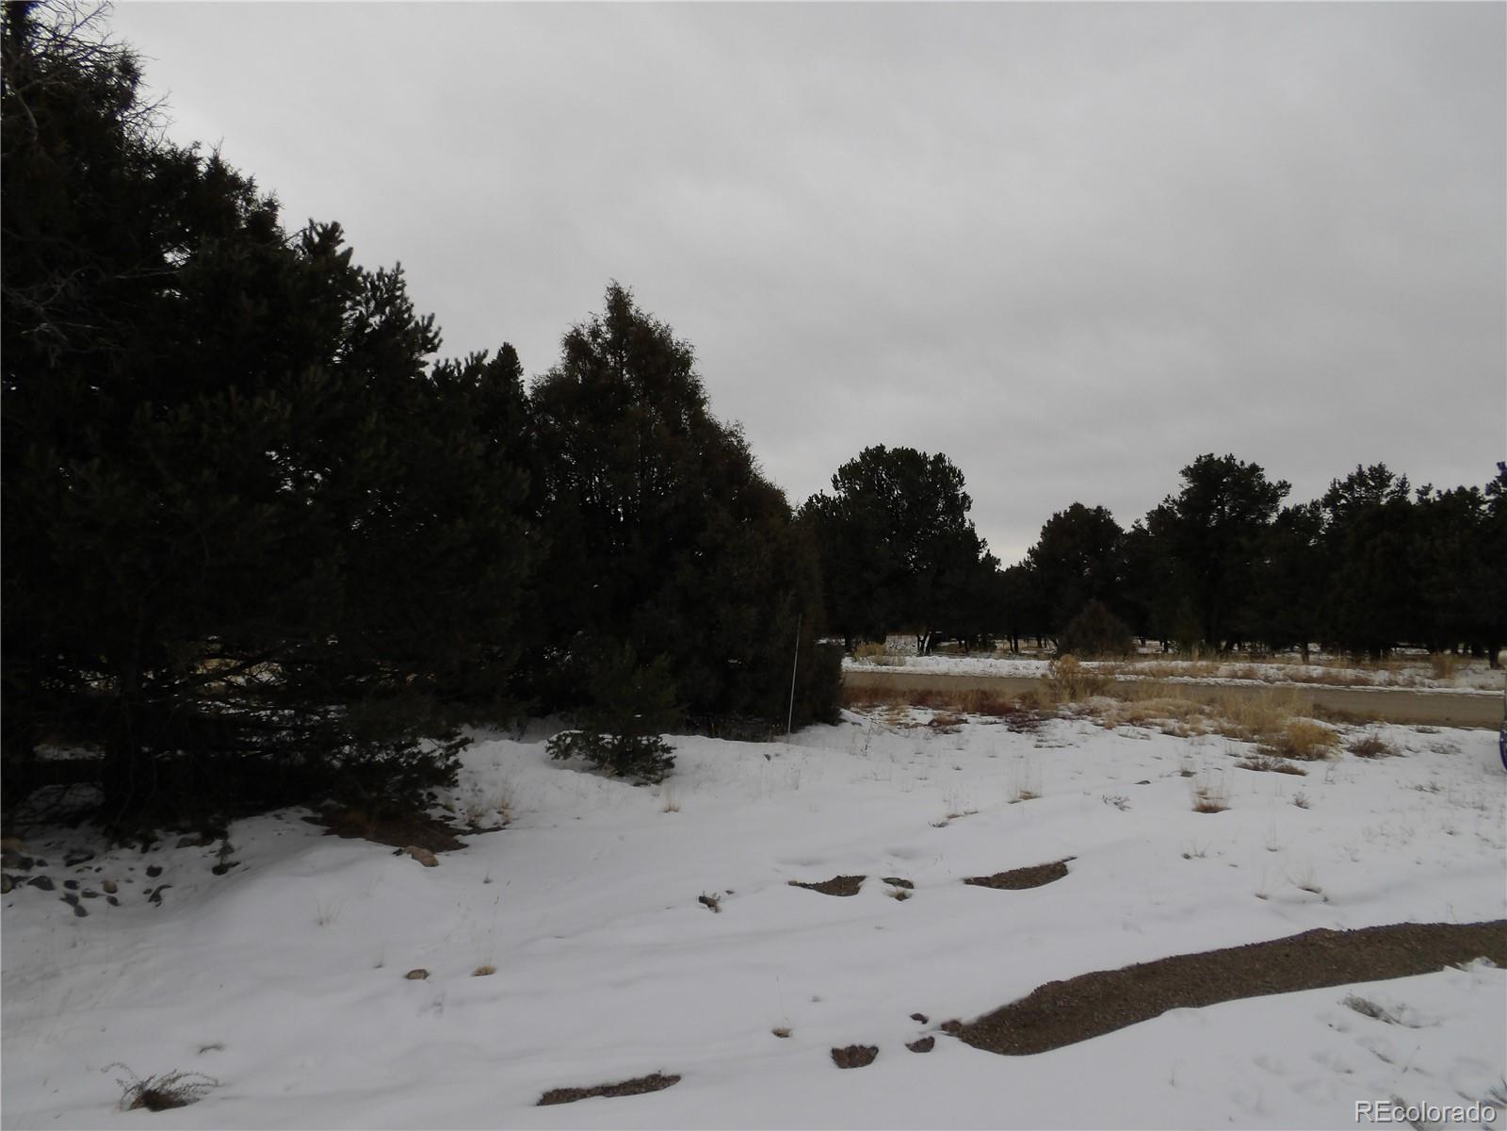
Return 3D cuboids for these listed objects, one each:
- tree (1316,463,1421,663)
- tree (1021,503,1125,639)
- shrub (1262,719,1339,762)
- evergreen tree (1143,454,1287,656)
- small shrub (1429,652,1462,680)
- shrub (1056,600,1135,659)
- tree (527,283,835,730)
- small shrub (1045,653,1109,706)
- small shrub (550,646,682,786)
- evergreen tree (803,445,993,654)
[{"bbox_3d":[17.185,-0.138,28.020,2.864,5.353,2.721,0,-2,0],"label":"tree"},{"bbox_3d":[11.173,0.306,35.009,3.621,4.933,3.440,0,-2,0],"label":"tree"},{"bbox_3d":[5.577,1.773,10.146,0.780,0.419,0.741,0,-2,0],"label":"shrub"},{"bbox_3d":[14.343,-0.421,31.032,4.447,6.120,4.224,0,-2,0],"label":"evergreen tree"},{"bbox_3d":[13.746,1.991,19.844,0.655,0.545,0.622,0,-2,0],"label":"small shrub"},{"bbox_3d":[9.393,1.737,27.457,2.199,1.568,2.089,0,-2,0],"label":"shrub"},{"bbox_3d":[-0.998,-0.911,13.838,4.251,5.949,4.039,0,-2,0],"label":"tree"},{"bbox_3d":[4.952,1.744,15.350,0.978,0.755,0.929,0,-2,0],"label":"small shrub"},{"bbox_3d":[-1.293,1.318,9.161,1.212,1.178,1.151,0,-2,0],"label":"small shrub"},{"bbox_3d":[4.556,-0.570,31.537,5.963,6.452,5.665,0,-2,0],"label":"evergreen tree"}]

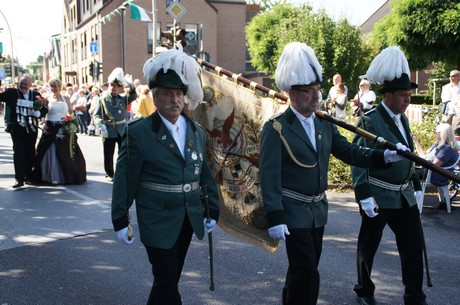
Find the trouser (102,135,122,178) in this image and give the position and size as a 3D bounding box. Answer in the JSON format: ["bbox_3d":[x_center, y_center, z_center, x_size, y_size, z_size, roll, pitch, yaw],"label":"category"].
[{"bbox_3d":[-2.081,0.036,10.270,0.420,0.880,0.320,-2,7,-18],"label":"trouser"}]

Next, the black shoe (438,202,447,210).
[{"bbox_3d":[2.980,0.745,8.000,0.260,0.100,0.100,-6,10,-41],"label":"black shoe"}]

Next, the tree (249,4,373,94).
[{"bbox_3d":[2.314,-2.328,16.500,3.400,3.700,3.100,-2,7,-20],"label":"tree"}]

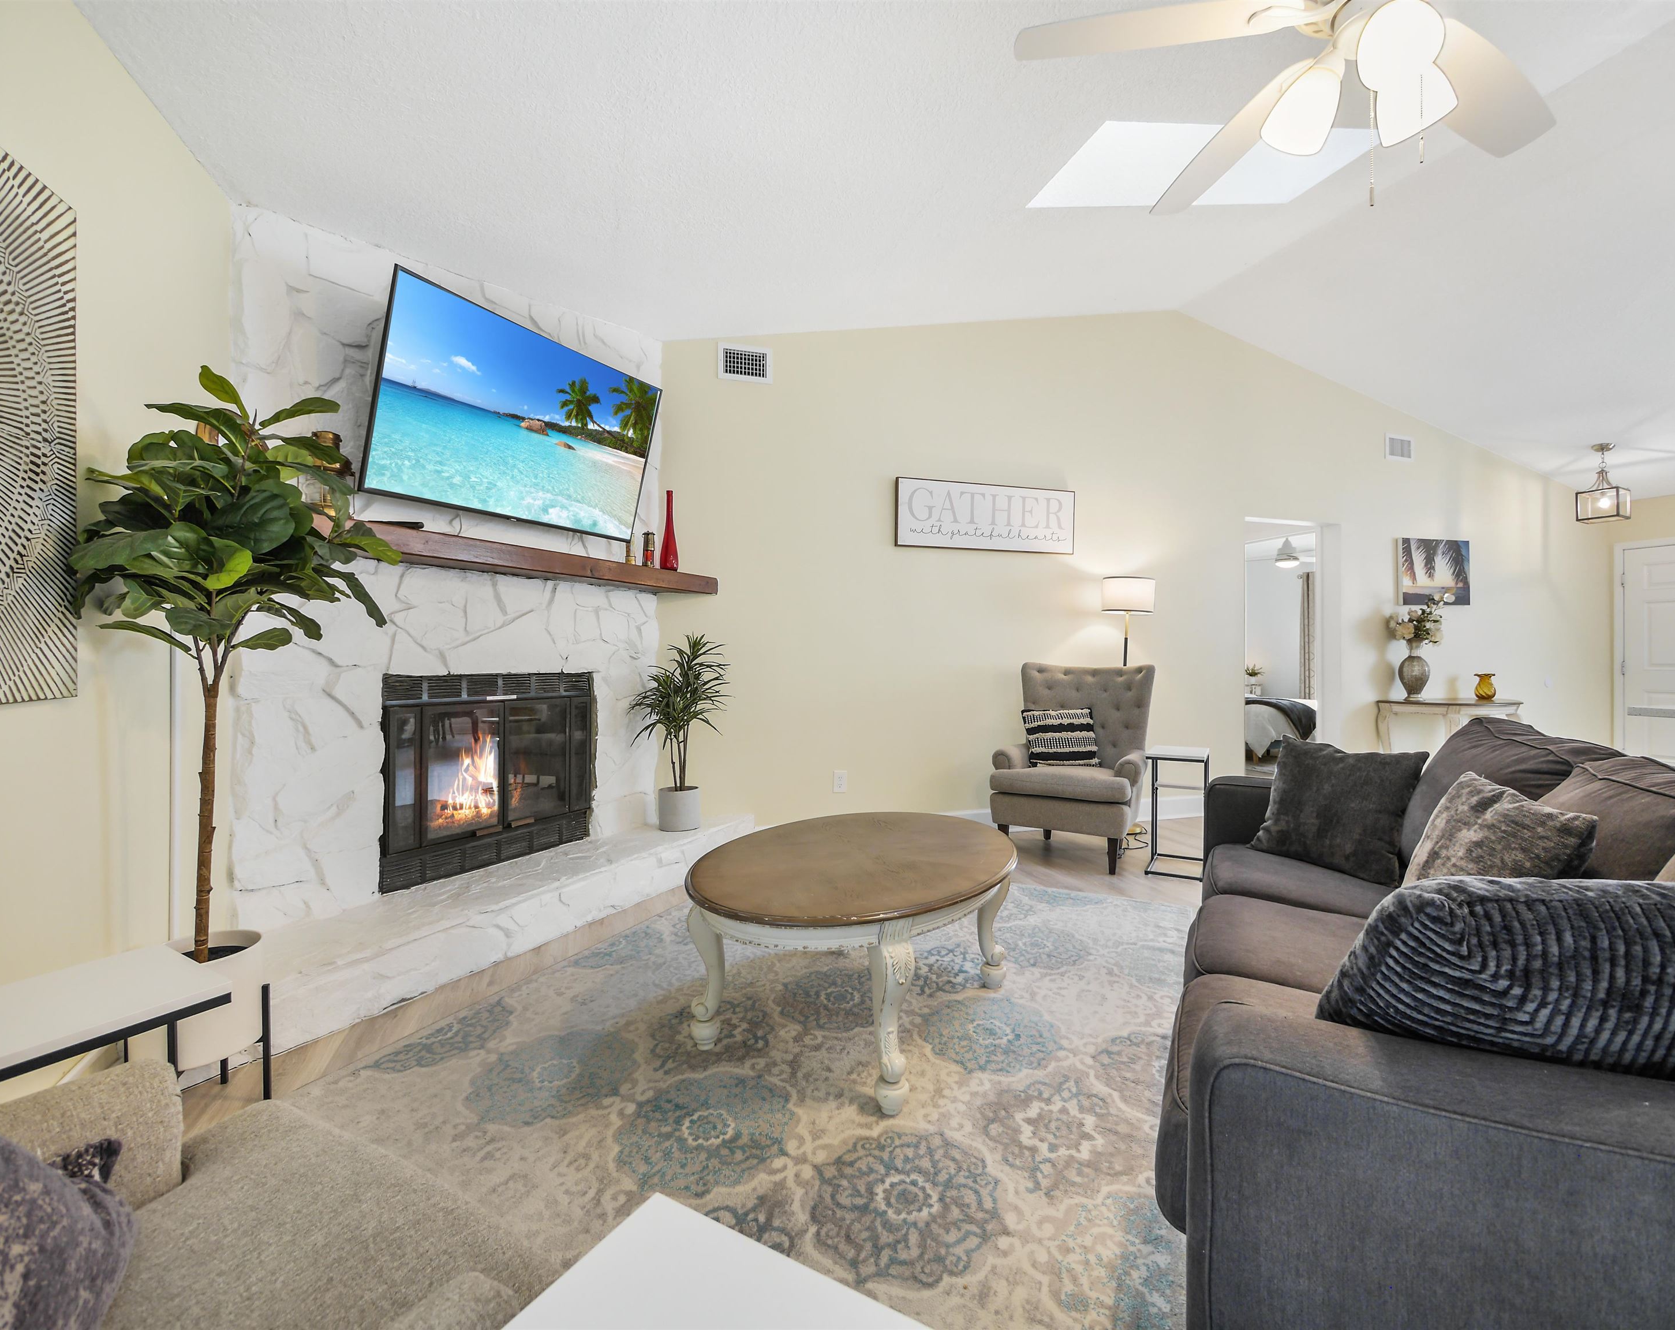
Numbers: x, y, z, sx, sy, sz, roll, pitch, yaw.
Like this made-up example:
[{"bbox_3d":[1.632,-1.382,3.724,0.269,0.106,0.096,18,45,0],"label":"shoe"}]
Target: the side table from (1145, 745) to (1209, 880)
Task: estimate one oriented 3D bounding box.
[{"bbox_3d":[1.750,0.733,3.676,0.260,0.610,0.400,0,0,30],"label":"side table"}]

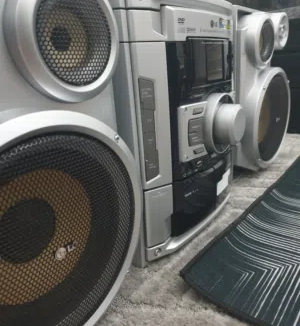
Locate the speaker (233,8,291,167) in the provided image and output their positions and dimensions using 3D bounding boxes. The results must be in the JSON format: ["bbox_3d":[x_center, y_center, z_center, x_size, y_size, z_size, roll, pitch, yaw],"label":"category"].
[{"bbox_3d":[0.158,-0.154,0.672,0.250,0.306,0.230,11,24,39],"label":"speaker"}]

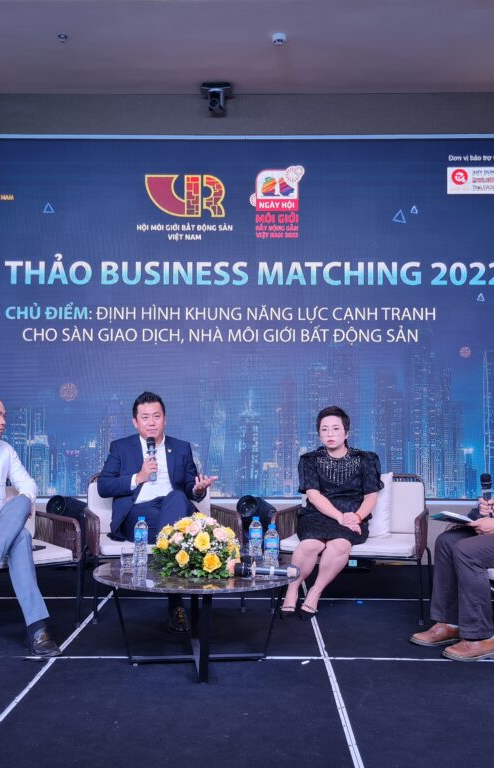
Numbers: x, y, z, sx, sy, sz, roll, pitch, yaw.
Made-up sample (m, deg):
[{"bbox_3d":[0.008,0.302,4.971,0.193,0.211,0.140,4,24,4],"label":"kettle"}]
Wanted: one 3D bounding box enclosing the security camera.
[{"bbox_3d":[-0.232,-2.144,5.826,0.205,0.205,0.180,0,-3,7],"label":"security camera"}]

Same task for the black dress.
[{"bbox_3d":[0.521,0.636,4.472,0.490,0.530,0.500,-1,-4,18],"label":"black dress"}]

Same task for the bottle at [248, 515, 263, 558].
[{"bbox_3d":[0.042,0.714,3.493,0.062,0.218,0.062,0,-3,1],"label":"bottle"}]

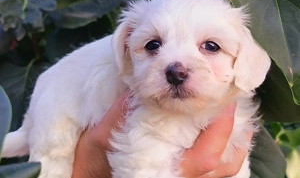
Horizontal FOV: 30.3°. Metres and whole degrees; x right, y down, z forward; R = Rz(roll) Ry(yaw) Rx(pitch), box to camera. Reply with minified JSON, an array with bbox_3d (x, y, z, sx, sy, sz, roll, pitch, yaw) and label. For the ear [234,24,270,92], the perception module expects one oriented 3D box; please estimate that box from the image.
[{"bbox_3d":[0.084,-0.025,0.452,0.028,0.053,0.020,-8,6,-5],"label":"ear"}]

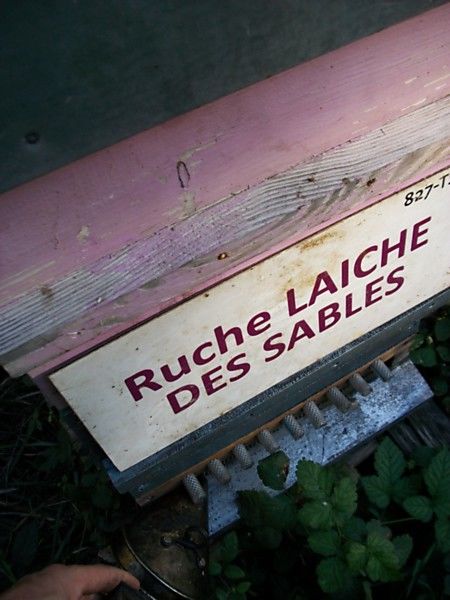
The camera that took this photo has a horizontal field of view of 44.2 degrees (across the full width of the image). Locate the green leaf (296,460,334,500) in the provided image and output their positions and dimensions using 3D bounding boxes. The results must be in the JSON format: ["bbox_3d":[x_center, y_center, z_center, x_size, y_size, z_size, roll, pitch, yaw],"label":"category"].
[{"bbox_3d":[0.109,0.218,0.669,0.042,0.013,0.053,-36,57,-14],"label":"green leaf"}]

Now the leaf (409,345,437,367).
[{"bbox_3d":[0.258,0.073,0.721,0.027,0.012,0.028,10,62,19],"label":"leaf"}]

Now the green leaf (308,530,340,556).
[{"bbox_3d":[0.120,0.294,0.669,0.035,0.012,0.029,-7,54,6],"label":"green leaf"}]

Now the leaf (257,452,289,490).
[{"bbox_3d":[0.057,0.203,0.664,0.041,0.010,0.046,-16,52,-4],"label":"leaf"}]

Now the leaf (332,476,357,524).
[{"bbox_3d":[0.144,0.241,0.669,0.027,0.013,0.052,15,60,21],"label":"leaf"}]

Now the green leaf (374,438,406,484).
[{"bbox_3d":[0.220,0.214,0.736,0.040,0.014,0.059,-1,56,12],"label":"green leaf"}]

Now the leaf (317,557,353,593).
[{"bbox_3d":[0.125,0.314,0.634,0.040,0.012,0.042,28,61,26],"label":"leaf"}]

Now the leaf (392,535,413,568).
[{"bbox_3d":[0.207,0.292,0.645,0.027,0.011,0.045,30,62,28],"label":"leaf"}]

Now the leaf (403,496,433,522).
[{"bbox_3d":[0.231,0.252,0.667,0.037,0.011,0.031,-18,52,-6],"label":"leaf"}]

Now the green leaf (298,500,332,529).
[{"bbox_3d":[0.105,0.251,0.648,0.037,0.012,0.039,34,64,29],"label":"green leaf"}]

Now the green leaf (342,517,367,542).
[{"bbox_3d":[0.158,0.279,0.675,0.038,0.011,0.034,2,53,10],"label":"green leaf"}]

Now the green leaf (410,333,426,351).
[{"bbox_3d":[0.248,0.053,0.711,0.024,0.012,0.019,-43,59,-13],"label":"green leaf"}]

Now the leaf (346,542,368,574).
[{"bbox_3d":[0.156,0.305,0.654,0.024,0.012,0.033,-12,53,3],"label":"leaf"}]

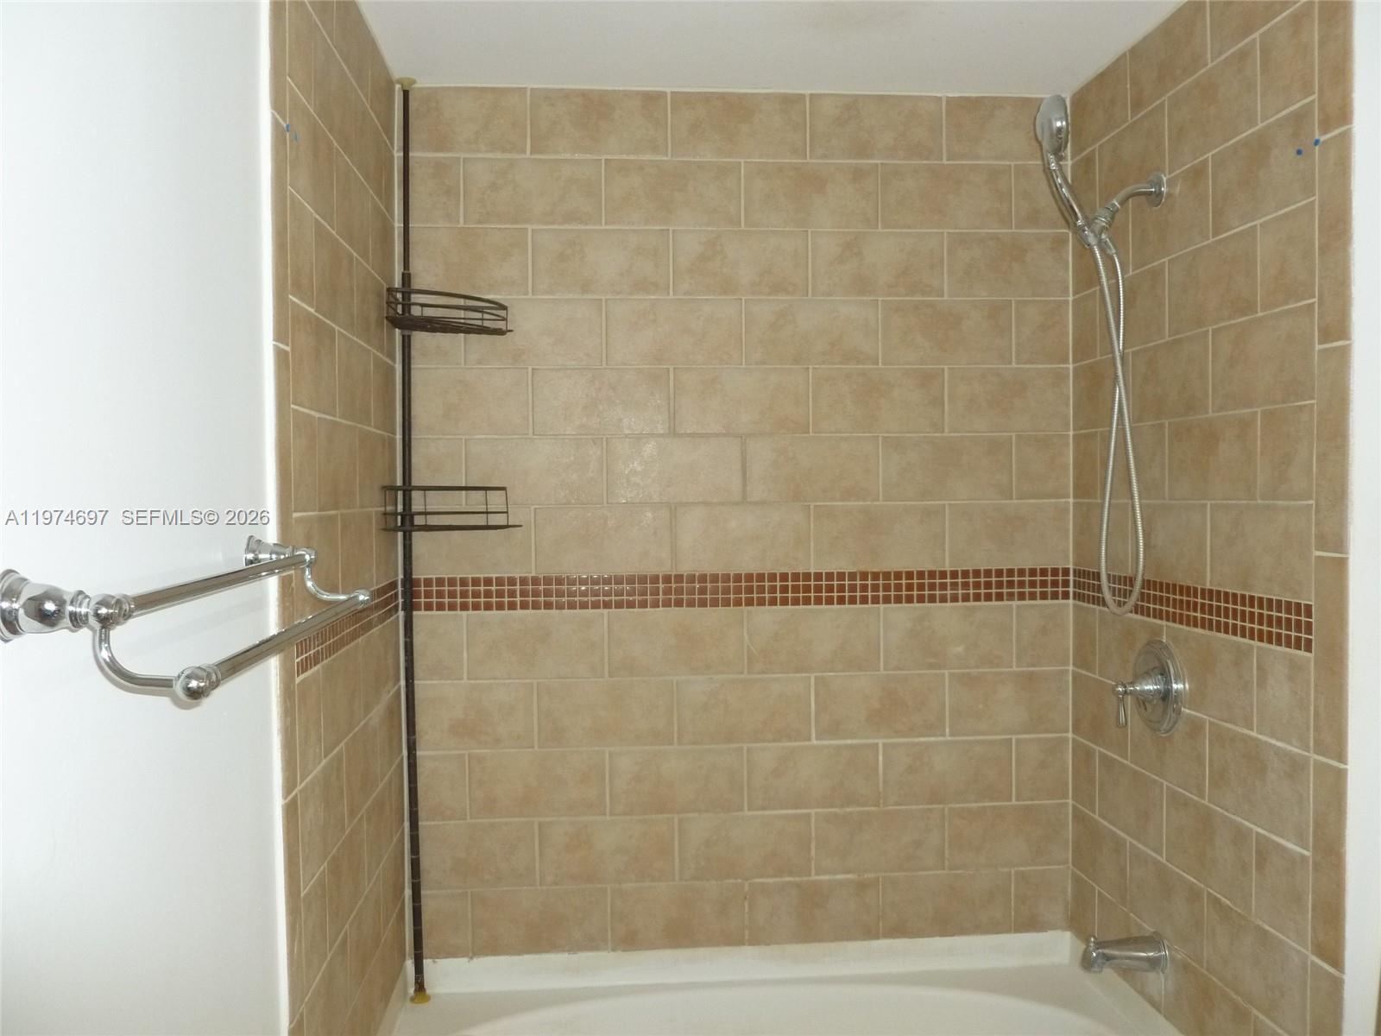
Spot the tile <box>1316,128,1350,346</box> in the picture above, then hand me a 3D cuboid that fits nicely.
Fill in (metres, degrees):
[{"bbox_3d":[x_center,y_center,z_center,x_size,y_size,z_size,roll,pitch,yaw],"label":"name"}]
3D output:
[{"bbox_3d":[0.938,-0.404,1.618,0.010,0.303,0.075,-1,1,-5],"label":"tile"}]

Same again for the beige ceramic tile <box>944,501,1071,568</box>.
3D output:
[{"bbox_3d":[0.715,0.038,2.512,0.279,0.144,0.010,-1,1,-5],"label":"beige ceramic tile"}]

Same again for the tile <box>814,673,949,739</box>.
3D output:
[{"bbox_3d":[0.428,0.428,2.530,0.304,0.149,0.010,-1,1,-5],"label":"tile"}]

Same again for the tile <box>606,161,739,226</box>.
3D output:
[{"bbox_3d":[-0.038,-0.716,2.469,0.304,0.149,0.010,-1,1,-5],"label":"tile"}]

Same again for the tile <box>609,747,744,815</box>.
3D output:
[{"bbox_3d":[-0.028,0.582,2.489,0.303,0.148,0.010,-1,1,-5],"label":"tile"}]

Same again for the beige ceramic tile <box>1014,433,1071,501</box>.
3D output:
[{"bbox_3d":[0.794,-0.114,2.523,0.126,0.145,0.010,-1,1,-5],"label":"beige ceramic tile"}]

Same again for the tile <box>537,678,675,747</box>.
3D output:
[{"bbox_3d":[-0.187,0.431,2.478,0.304,0.149,0.010,-1,1,-5],"label":"tile"}]

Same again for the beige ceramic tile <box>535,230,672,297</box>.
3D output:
[{"bbox_3d":[-0.194,-0.554,2.432,0.297,0.144,0.010,-1,1,-5],"label":"beige ceramic tile"}]

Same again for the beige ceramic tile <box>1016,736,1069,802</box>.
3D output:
[{"bbox_3d":[0.805,0.574,2.560,0.127,0.145,0.010,-1,1,-5],"label":"beige ceramic tile"}]

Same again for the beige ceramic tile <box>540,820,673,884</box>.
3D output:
[{"bbox_3d":[-0.186,0.740,2.485,0.304,0.149,0.010,-1,1,-5],"label":"beige ceramic tile"}]

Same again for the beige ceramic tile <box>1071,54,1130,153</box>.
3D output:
[{"bbox_3d":[0.870,-0.864,2.371,0.010,0.137,0.271,-1,1,-5],"label":"beige ceramic tile"}]

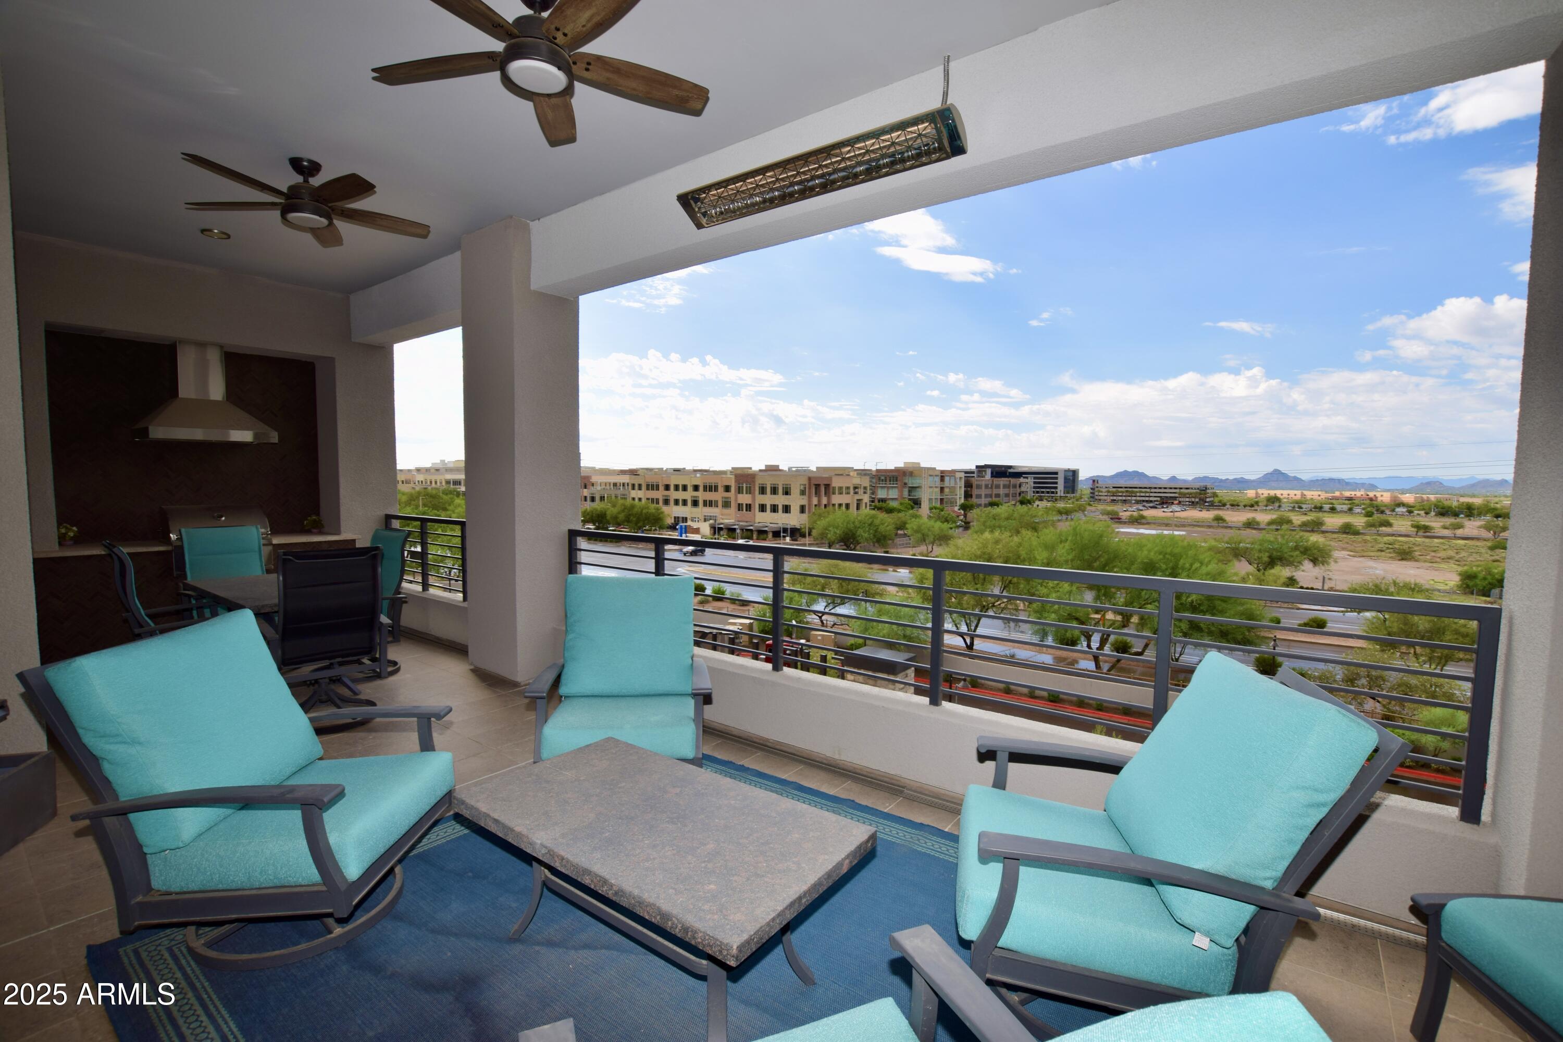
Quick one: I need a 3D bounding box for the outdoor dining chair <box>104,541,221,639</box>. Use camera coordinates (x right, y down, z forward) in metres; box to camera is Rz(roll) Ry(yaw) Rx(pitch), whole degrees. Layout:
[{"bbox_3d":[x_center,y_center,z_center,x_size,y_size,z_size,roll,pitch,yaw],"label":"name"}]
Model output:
[{"bbox_3d":[-3.651,0.664,4.031,0.640,1.060,0.700,3,4,30],"label":"outdoor dining chair"}]

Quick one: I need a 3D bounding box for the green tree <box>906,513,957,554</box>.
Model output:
[{"bbox_3d":[26.428,2.424,116.000,8.300,6.700,7.800,3,4,35],"label":"green tree"}]

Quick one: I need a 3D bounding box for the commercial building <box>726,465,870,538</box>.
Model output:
[{"bbox_3d":[4.178,-4.739,155.939,23.000,15.500,26.000,3,4,35],"label":"commercial building"}]

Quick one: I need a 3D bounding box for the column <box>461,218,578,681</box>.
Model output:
[{"bbox_3d":[-1.938,-0.479,4.883,0.680,3.200,0.500,3,4,35],"label":"column"}]

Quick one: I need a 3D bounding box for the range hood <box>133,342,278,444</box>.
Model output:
[{"bbox_3d":[-4.888,-1.090,5.562,0.560,0.810,0.940,4,4,39],"label":"range hood"}]

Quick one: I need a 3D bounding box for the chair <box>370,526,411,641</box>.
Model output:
[{"bbox_3d":[-3.281,0.590,4.925,0.640,1.020,0.730,3,4,35],"label":"chair"}]

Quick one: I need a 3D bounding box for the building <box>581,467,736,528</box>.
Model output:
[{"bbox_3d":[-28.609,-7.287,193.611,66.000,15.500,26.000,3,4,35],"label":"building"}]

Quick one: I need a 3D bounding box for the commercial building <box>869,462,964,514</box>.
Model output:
[{"bbox_3d":[49.370,-9.949,230.414,24.000,18.000,36.000,3,4,36],"label":"commercial building"}]

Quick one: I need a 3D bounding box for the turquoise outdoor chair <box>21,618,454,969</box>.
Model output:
[{"bbox_3d":[-1.715,0.855,2.192,0.950,0.945,0.780,0,4,-1],"label":"turquoise outdoor chair"}]

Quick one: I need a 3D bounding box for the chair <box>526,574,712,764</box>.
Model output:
[{"bbox_3d":[-0.732,0.801,3.175,0.780,0.945,0.950,0,4,-7],"label":"chair"}]

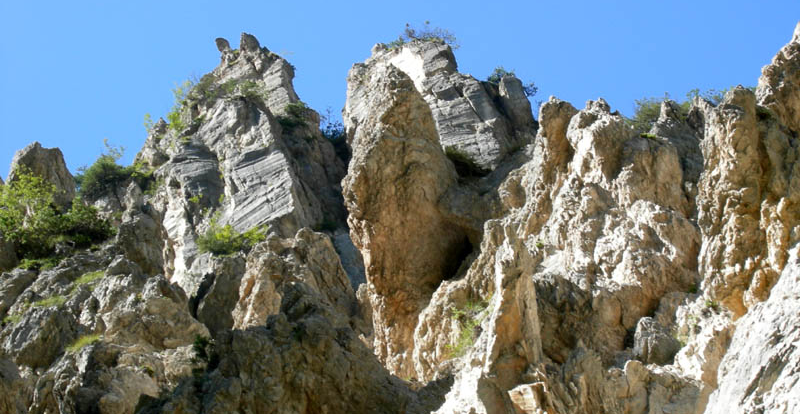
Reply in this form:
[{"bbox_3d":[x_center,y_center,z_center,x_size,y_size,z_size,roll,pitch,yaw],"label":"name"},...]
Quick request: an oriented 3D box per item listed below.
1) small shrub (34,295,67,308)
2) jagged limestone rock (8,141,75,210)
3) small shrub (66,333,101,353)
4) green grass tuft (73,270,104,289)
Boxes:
[{"bbox_3d":[-7.562,2.045,63.000,0.692,0.199,0.500,0,-20,0],"label":"small shrub"},{"bbox_3d":[-8.495,-0.746,69.000,1.564,1.242,1.300,0,-20,0],"label":"jagged limestone rock"},{"bbox_3d":[-6.630,2.859,61.000,0.712,0.321,0.600,0,-20,0],"label":"small shrub"},{"bbox_3d":[-7.060,1.643,66.000,0.725,0.330,0.450,0,-25,0],"label":"green grass tuft"}]

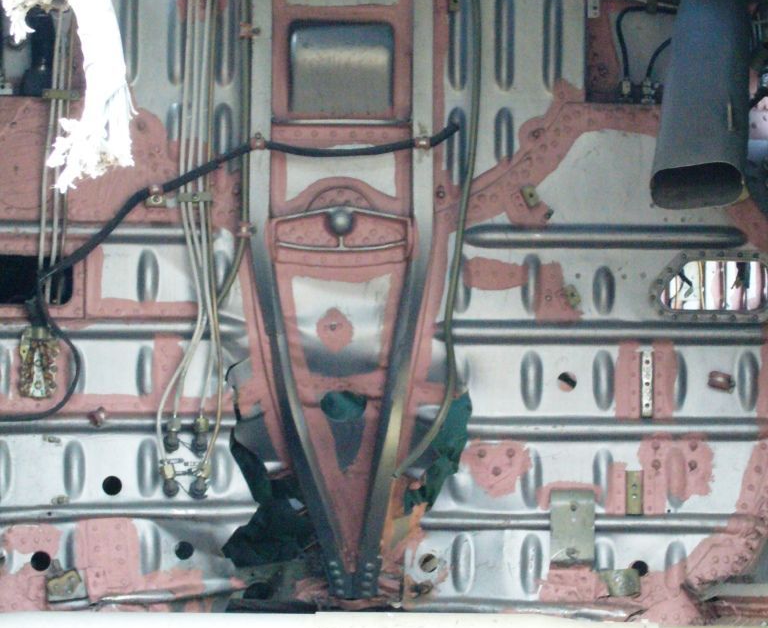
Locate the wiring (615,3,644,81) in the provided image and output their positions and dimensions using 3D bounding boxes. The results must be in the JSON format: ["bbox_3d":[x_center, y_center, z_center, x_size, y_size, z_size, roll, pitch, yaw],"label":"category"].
[{"bbox_3d":[0.321,-0.355,3.640,0.039,0.100,0.030,0,3,0],"label":"wiring"}]

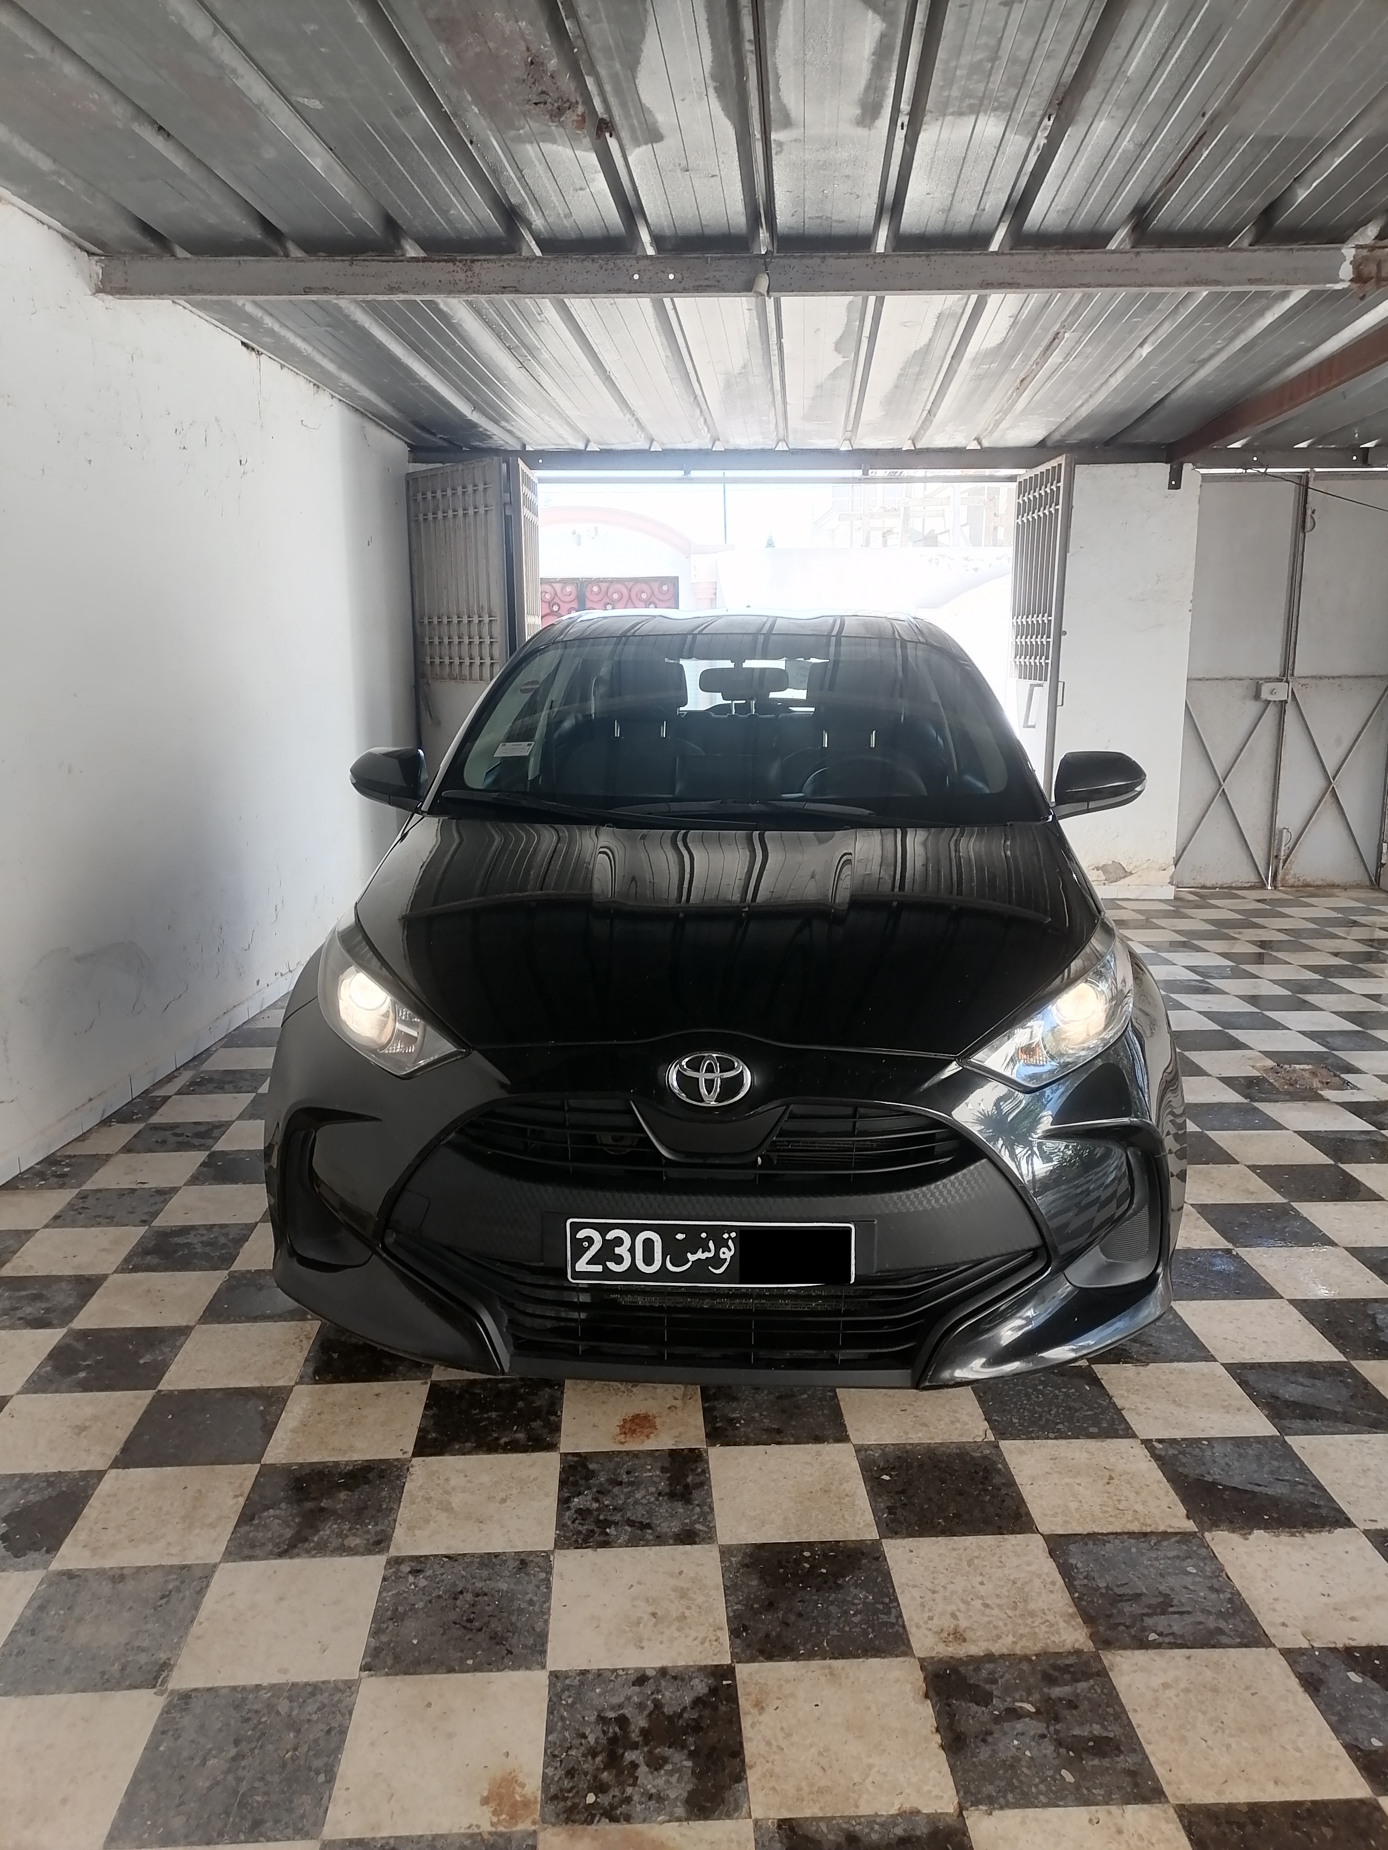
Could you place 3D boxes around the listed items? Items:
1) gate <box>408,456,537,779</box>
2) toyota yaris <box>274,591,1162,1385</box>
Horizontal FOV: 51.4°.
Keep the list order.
[{"bbox_3d":[-1.090,-1.100,6.950,0.670,2.100,0.820,0,12,-3],"label":"gate"},{"bbox_3d":[0.157,-0.190,4.140,1.800,1.490,3.940,1,12,4],"label":"toyota yaris"}]

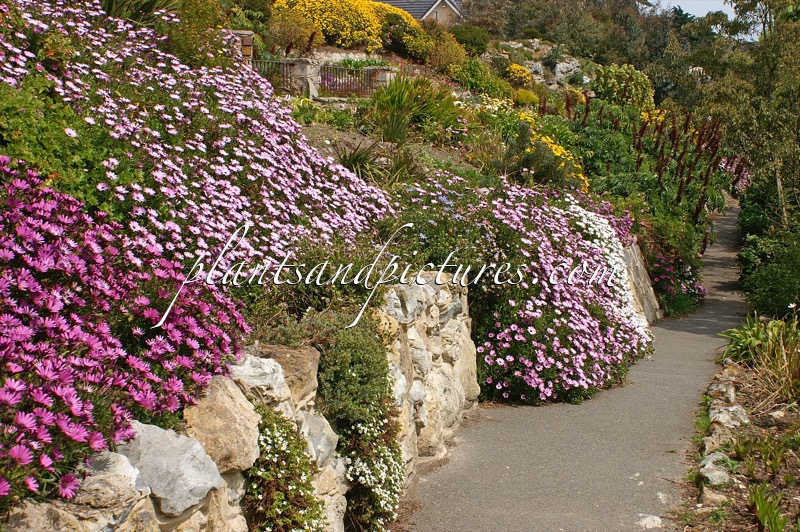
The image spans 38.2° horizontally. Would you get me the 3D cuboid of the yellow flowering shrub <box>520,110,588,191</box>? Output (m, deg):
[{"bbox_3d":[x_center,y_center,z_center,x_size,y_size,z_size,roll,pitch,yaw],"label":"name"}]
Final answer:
[{"bbox_3d":[1.600,-1.180,11.900,0.720,0.800,0.750,0,3,0],"label":"yellow flowering shrub"}]

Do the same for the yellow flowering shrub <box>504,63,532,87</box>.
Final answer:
[{"bbox_3d":[2.110,-3.370,20.500,0.500,0.440,0.480,0,3,0],"label":"yellow flowering shrub"}]

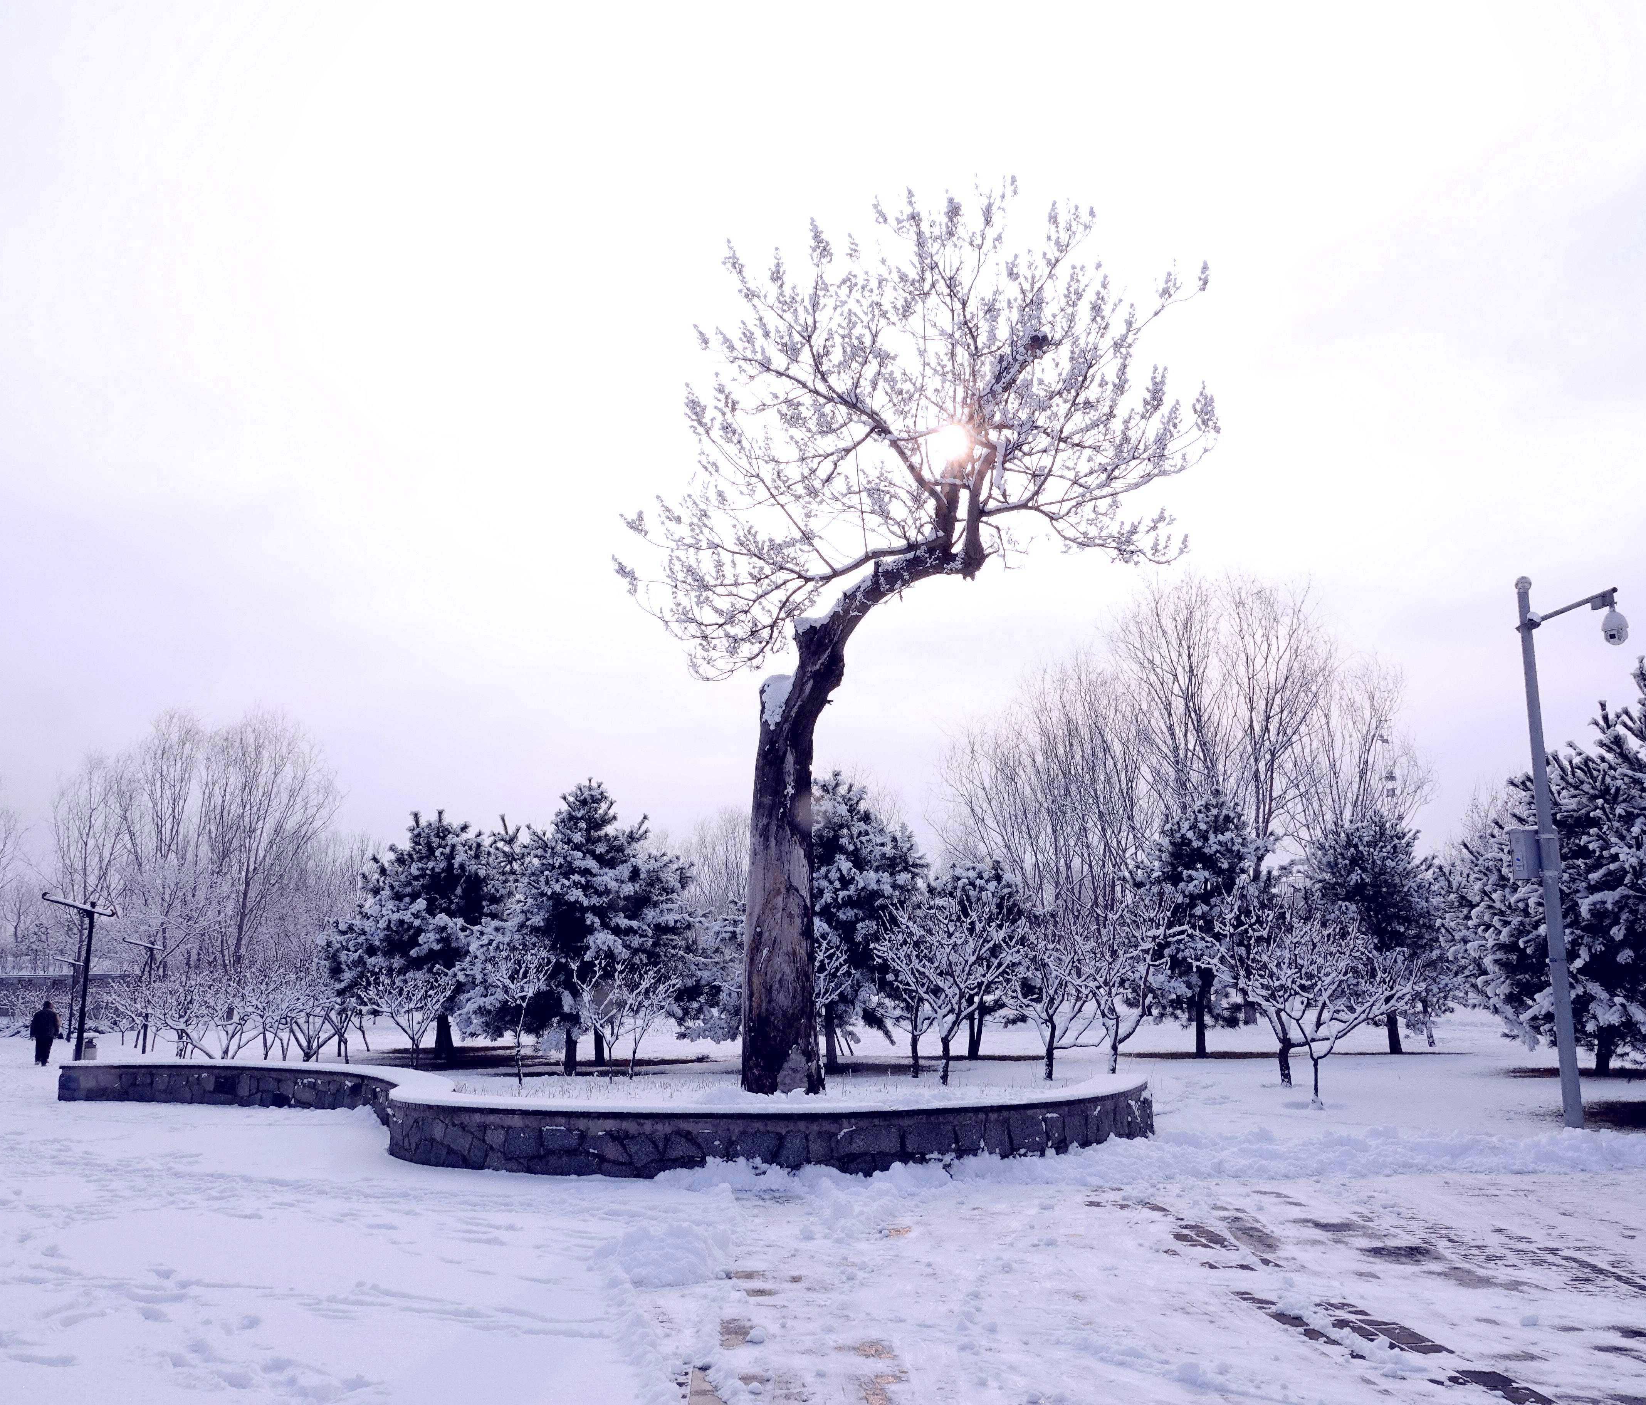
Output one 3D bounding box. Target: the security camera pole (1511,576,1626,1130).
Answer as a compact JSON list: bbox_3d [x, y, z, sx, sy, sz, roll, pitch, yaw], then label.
[{"bbox_3d":[8.082,1.432,14.934,0.550,6.093,1.350,4,-12,-20],"label":"security camera pole"}]

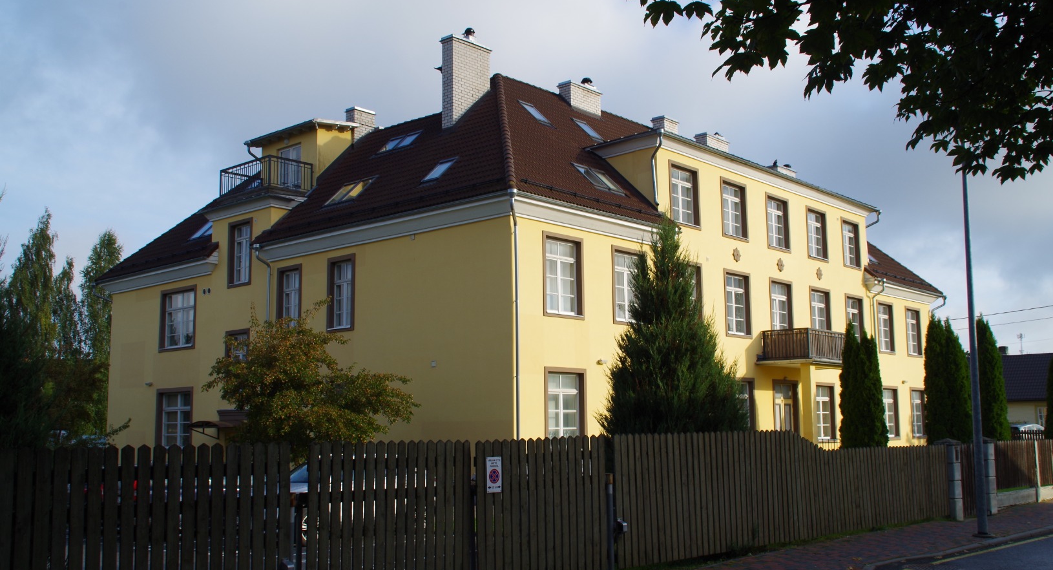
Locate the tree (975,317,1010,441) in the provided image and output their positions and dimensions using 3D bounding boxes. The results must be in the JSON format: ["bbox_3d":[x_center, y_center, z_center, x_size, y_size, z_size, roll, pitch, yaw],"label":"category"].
[{"bbox_3d":[16.175,3.822,36.222,1.150,5.430,1.200,-8,-11,41],"label":"tree"}]

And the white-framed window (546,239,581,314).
[{"bbox_3d":[1.005,-0.210,29.718,0.180,2.100,1.460,-8,-11,41],"label":"white-framed window"}]

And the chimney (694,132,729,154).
[{"bbox_3d":[8.236,-6.093,46.596,0.640,1.000,1.880,-8,-11,41],"label":"chimney"}]

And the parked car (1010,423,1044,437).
[{"bbox_3d":[21.165,6.696,44.900,1.780,1.470,4.300,0,-8,-10],"label":"parked car"}]

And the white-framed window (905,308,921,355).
[{"bbox_3d":[17.381,2.120,47.338,0.220,1.980,1.520,-8,-11,41],"label":"white-framed window"}]

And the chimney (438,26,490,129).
[{"bbox_3d":[-1.982,-6.676,34.673,0.600,3.590,1.840,-8,-11,41],"label":"chimney"}]

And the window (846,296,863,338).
[{"bbox_3d":[13.418,1.573,43.080,0.180,2.059,1.436,-8,-10,40],"label":"window"}]

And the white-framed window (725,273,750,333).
[{"bbox_3d":[7.388,0.709,36.947,0.180,2.100,1.460,-8,-11,41],"label":"white-framed window"}]

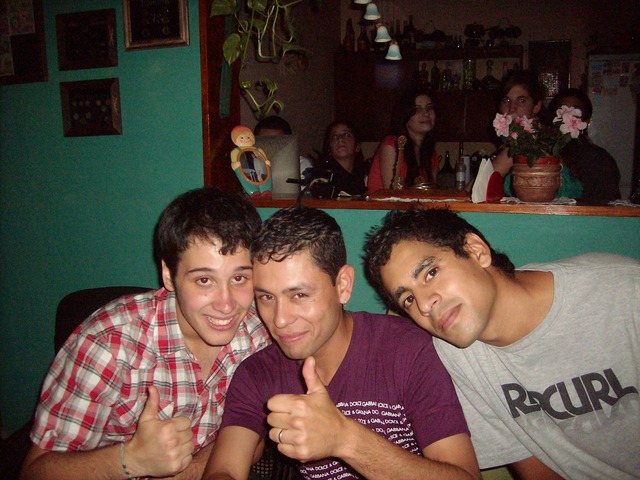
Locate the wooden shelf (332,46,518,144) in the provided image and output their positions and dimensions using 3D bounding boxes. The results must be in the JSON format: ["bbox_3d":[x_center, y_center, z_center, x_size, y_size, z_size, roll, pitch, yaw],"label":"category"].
[{"bbox_3d":[0.924,-1.247,5.664,1.561,0.788,0.320,1,7,14],"label":"wooden shelf"}]

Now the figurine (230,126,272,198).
[{"bbox_3d":[-0.298,-0.335,2.812,0.170,0.299,0.100,-2,7,-12],"label":"figurine"}]

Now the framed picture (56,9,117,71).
[{"bbox_3d":[-1.067,-0.914,2.966,0.317,0.251,0.025,2,8,21],"label":"framed picture"}]

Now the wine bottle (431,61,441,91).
[{"bbox_3d":[0.995,-1.398,5.585,0.070,0.270,0.070,1,7,14],"label":"wine bottle"}]

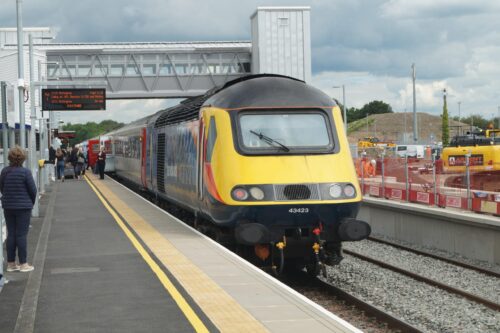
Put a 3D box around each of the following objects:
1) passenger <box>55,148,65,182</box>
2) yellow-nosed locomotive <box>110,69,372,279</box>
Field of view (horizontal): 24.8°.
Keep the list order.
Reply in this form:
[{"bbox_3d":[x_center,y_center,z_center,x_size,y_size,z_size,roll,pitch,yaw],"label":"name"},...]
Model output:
[{"bbox_3d":[-9.265,-0.124,55.328,0.500,1.640,0.500,-1,1,-9],"label":"passenger"},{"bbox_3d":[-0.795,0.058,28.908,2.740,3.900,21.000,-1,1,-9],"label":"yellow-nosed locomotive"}]

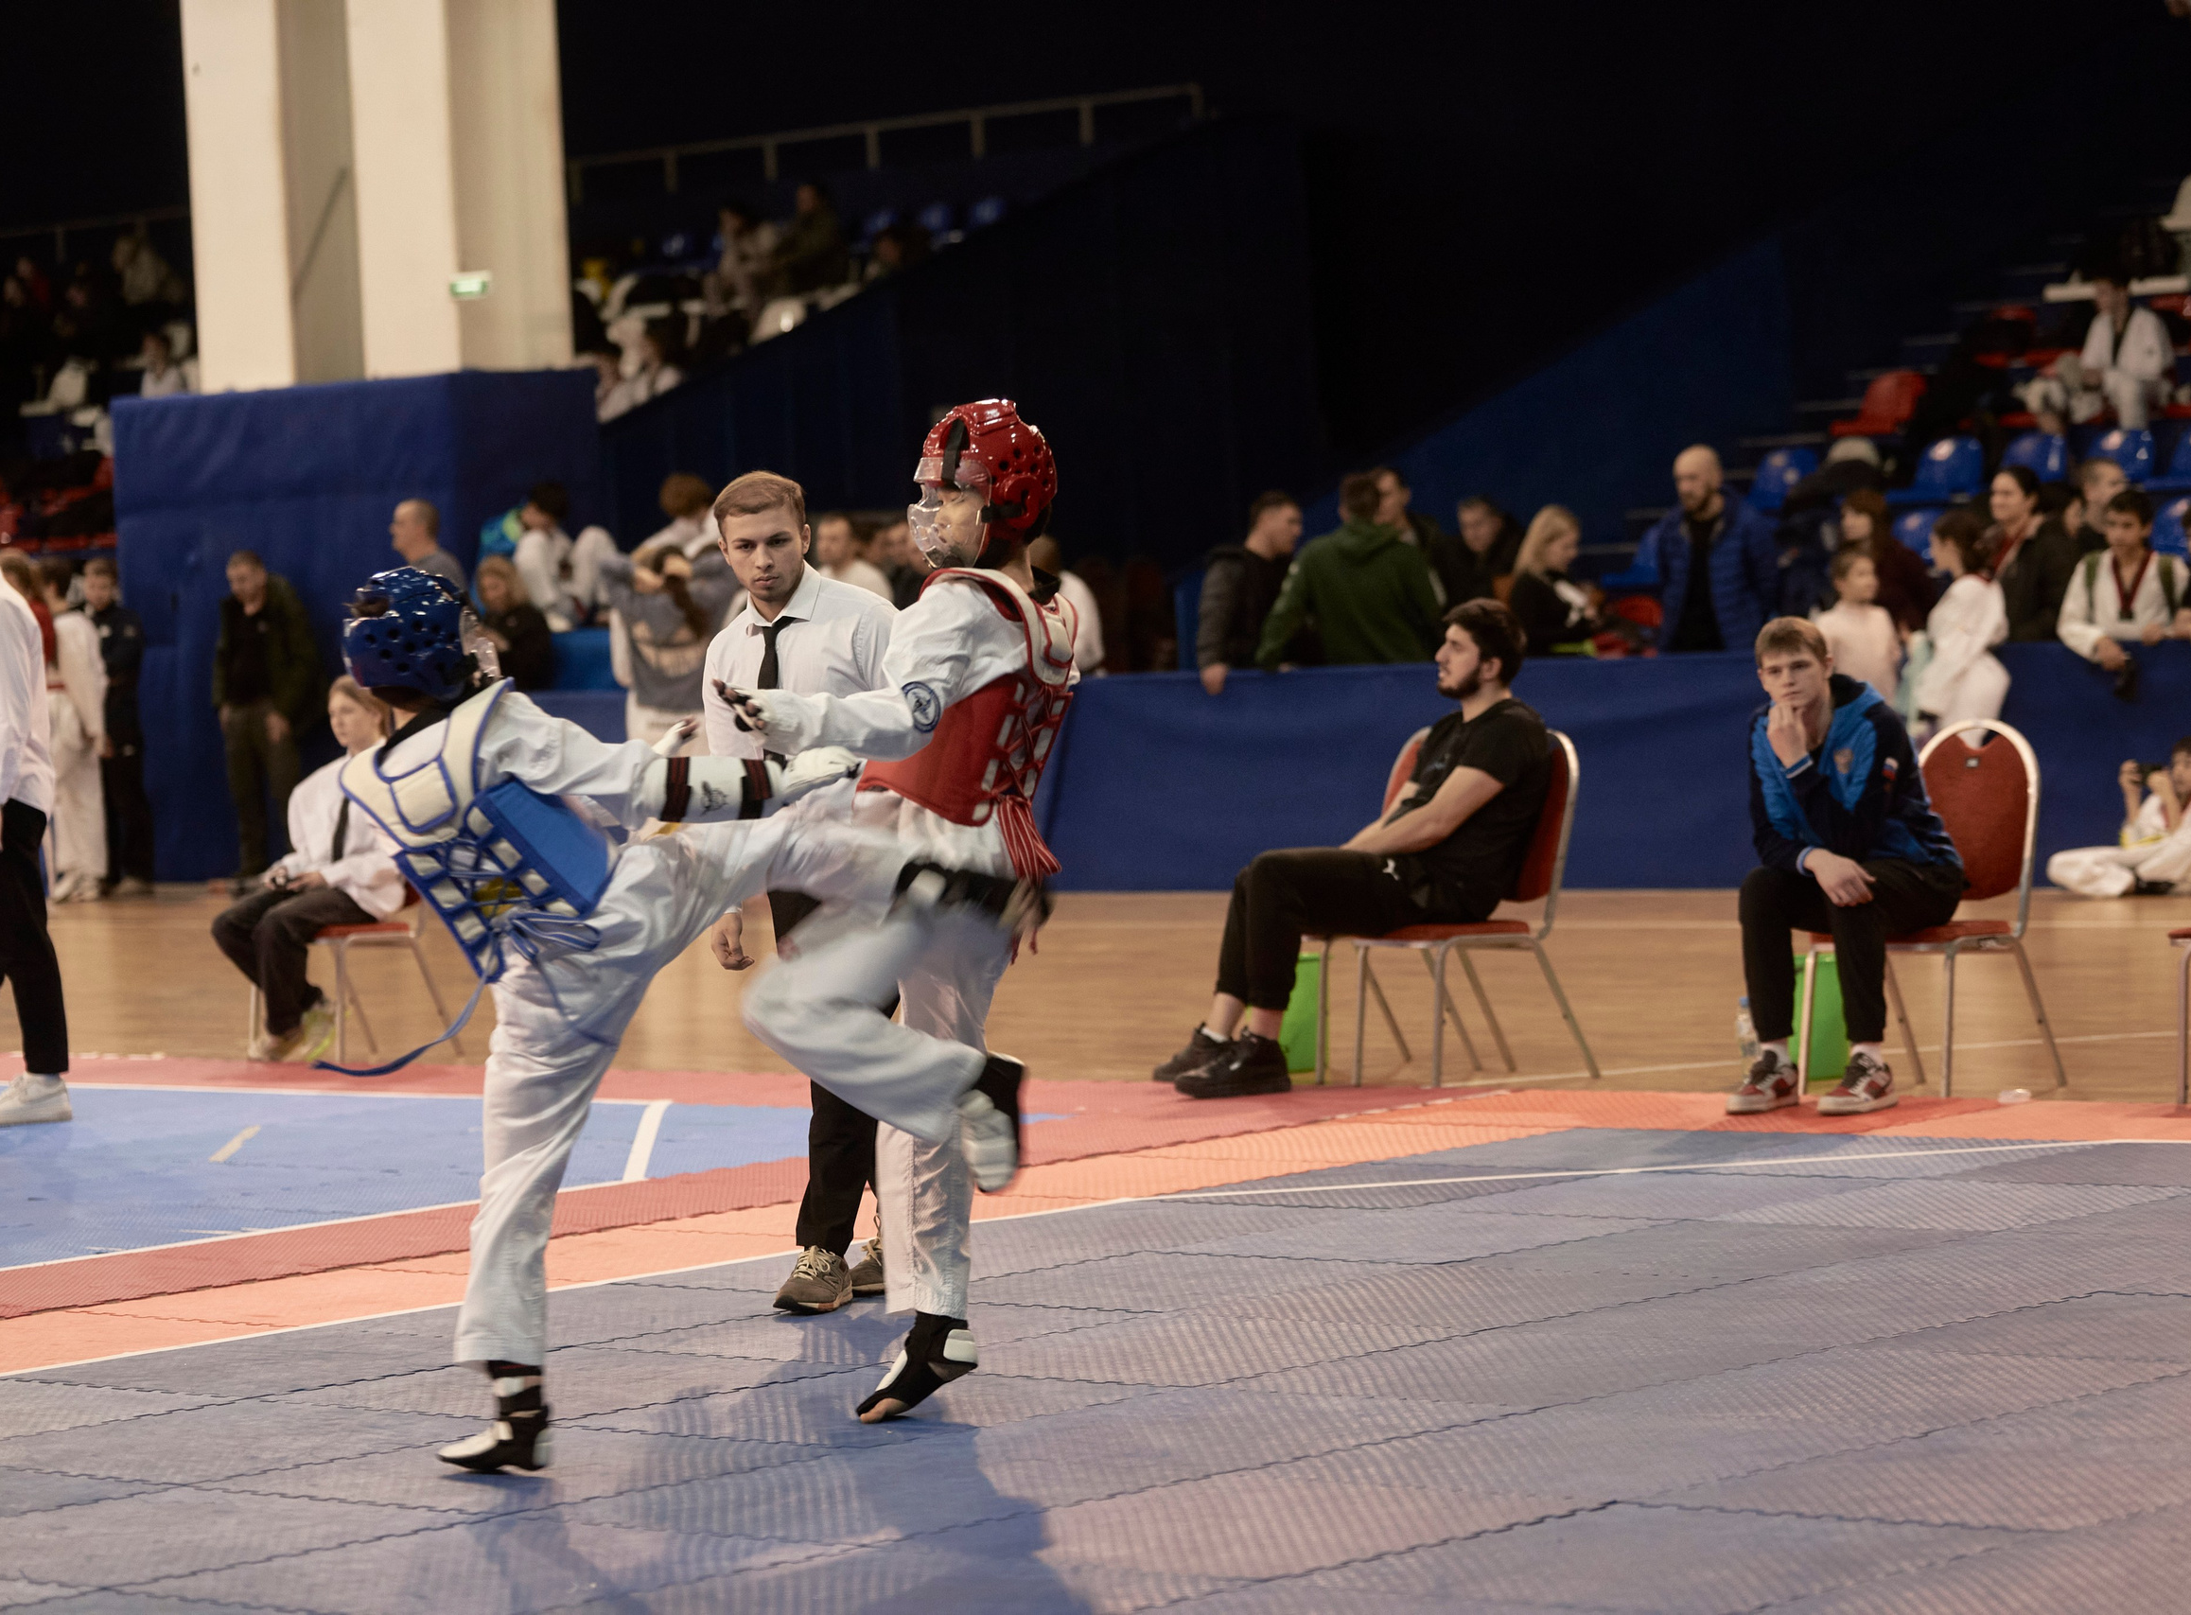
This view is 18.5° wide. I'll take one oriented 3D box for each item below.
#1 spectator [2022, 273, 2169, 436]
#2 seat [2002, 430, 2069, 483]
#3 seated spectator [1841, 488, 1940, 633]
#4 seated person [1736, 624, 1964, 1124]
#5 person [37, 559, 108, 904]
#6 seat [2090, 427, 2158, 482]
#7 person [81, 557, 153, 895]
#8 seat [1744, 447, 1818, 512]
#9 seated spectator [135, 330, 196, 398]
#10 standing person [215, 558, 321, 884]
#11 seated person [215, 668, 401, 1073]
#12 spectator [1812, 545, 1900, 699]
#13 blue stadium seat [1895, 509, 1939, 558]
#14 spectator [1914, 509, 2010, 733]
[{"bbox_3d":[4.801,-1.993,31.876,0.520,1.050,0.720,-2,3,34],"label":"spectator"},{"bbox_3d":[4.070,-1.496,29.500,0.420,0.360,0.430,-5,3,-44],"label":"seat"},{"bbox_3d":[3.357,-0.712,28.725,0.620,1.280,0.500,-5,3,-41],"label":"seated spectator"},{"bbox_3d":[1.962,0.150,17.500,0.500,1.260,0.730,-1,3,38],"label":"seated person"},{"bbox_3d":[-5.239,-0.387,34.400,0.370,1.730,0.460,-3,2,0],"label":"person"},{"bbox_3d":[4.602,-1.564,30.500,0.420,0.330,0.350,-1,3,44],"label":"seat"},{"bbox_3d":[-5.109,-0.421,35.100,0.450,1.730,0.330,-2,2,25],"label":"person"},{"bbox_3d":[3.216,-1.546,31.800,0.420,0.330,0.350,-1,3,44],"label":"seat"},{"bbox_3d":[-5.621,-2.310,40.822,0.480,1.150,0.600,-2,3,34],"label":"seated spectator"},{"bbox_3d":[-4.233,-0.443,34.321,0.540,1.730,0.380,-2,2,25],"label":"standing person"},{"bbox_3d":[-2.617,0.199,22.500,0.780,1.260,0.520,-5,3,-44],"label":"seated person"},{"bbox_3d":[3.084,-0.402,27.025,0.400,1.300,0.320,-4,3,-30],"label":"spectator"},{"bbox_3d":[3.762,-1.200,30.710,0.420,0.330,0.390,-1,3,43],"label":"blue stadium seat"},{"bbox_3d":[3.375,-0.471,26.000,0.420,1.380,0.420,-2,2,12],"label":"spectator"}]

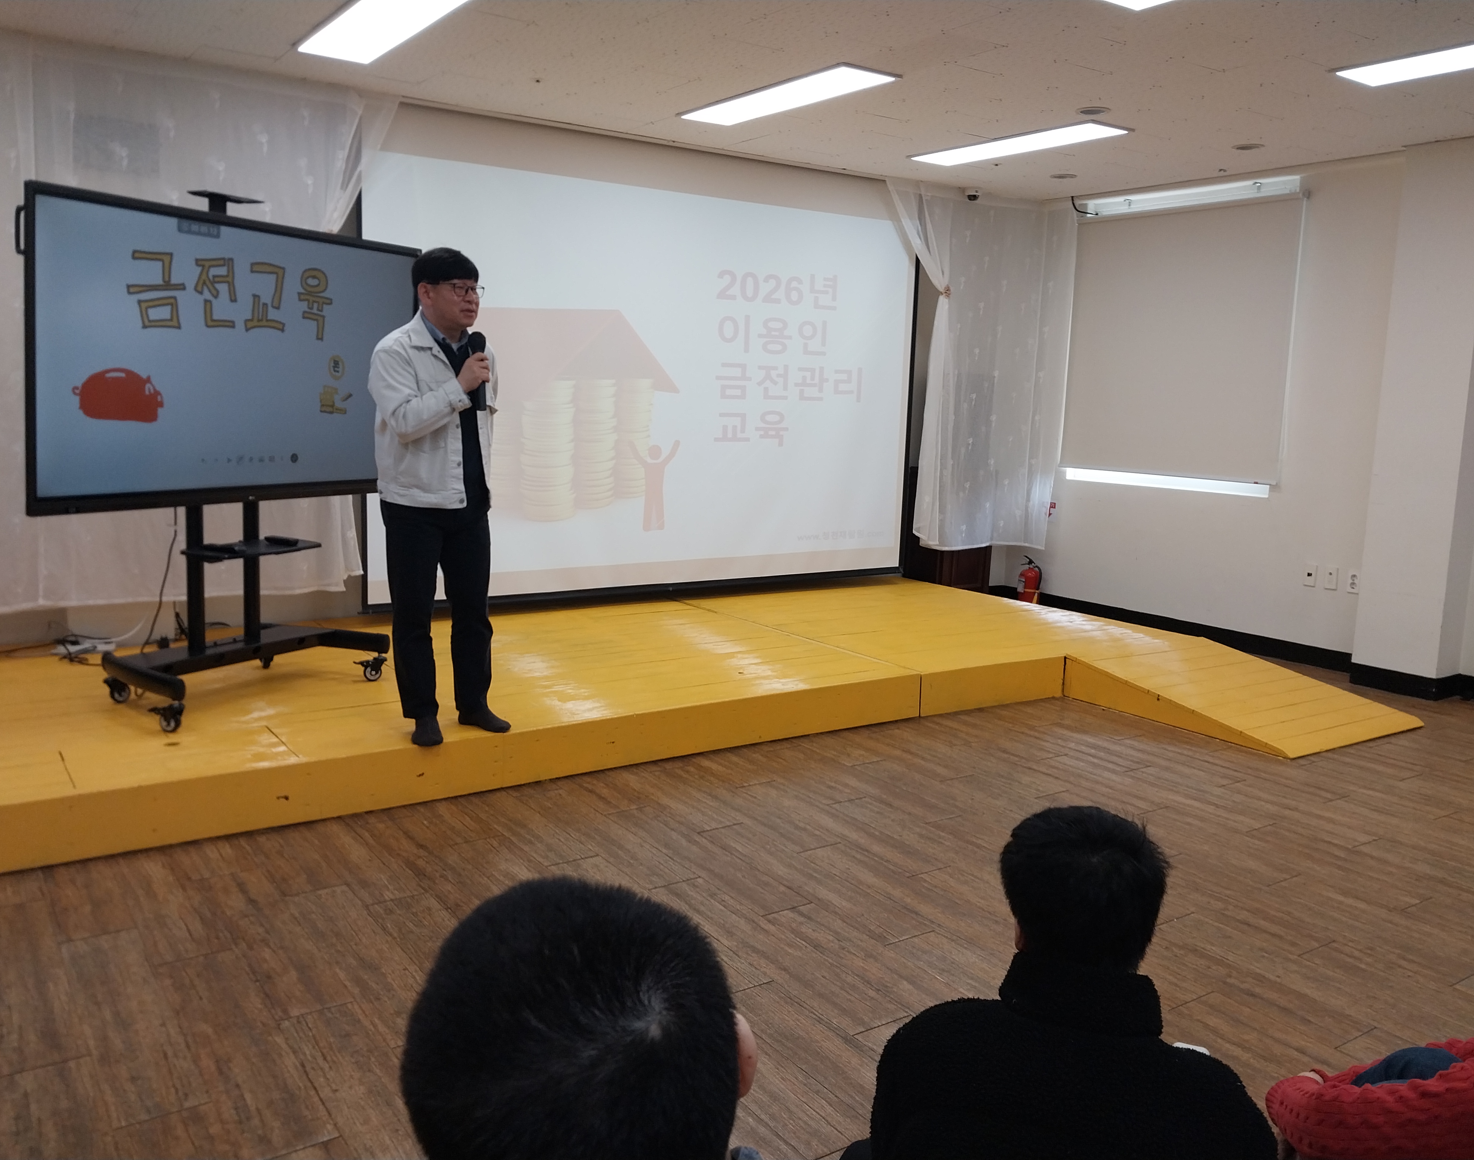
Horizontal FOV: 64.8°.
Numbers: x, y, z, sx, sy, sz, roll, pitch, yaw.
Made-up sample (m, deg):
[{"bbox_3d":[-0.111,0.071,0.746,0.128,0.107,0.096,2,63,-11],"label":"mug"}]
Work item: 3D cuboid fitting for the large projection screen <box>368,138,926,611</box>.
[{"bbox_3d":[-0.357,-1.122,6.879,3.710,2.408,0.070,-4,11,-34],"label":"large projection screen"}]

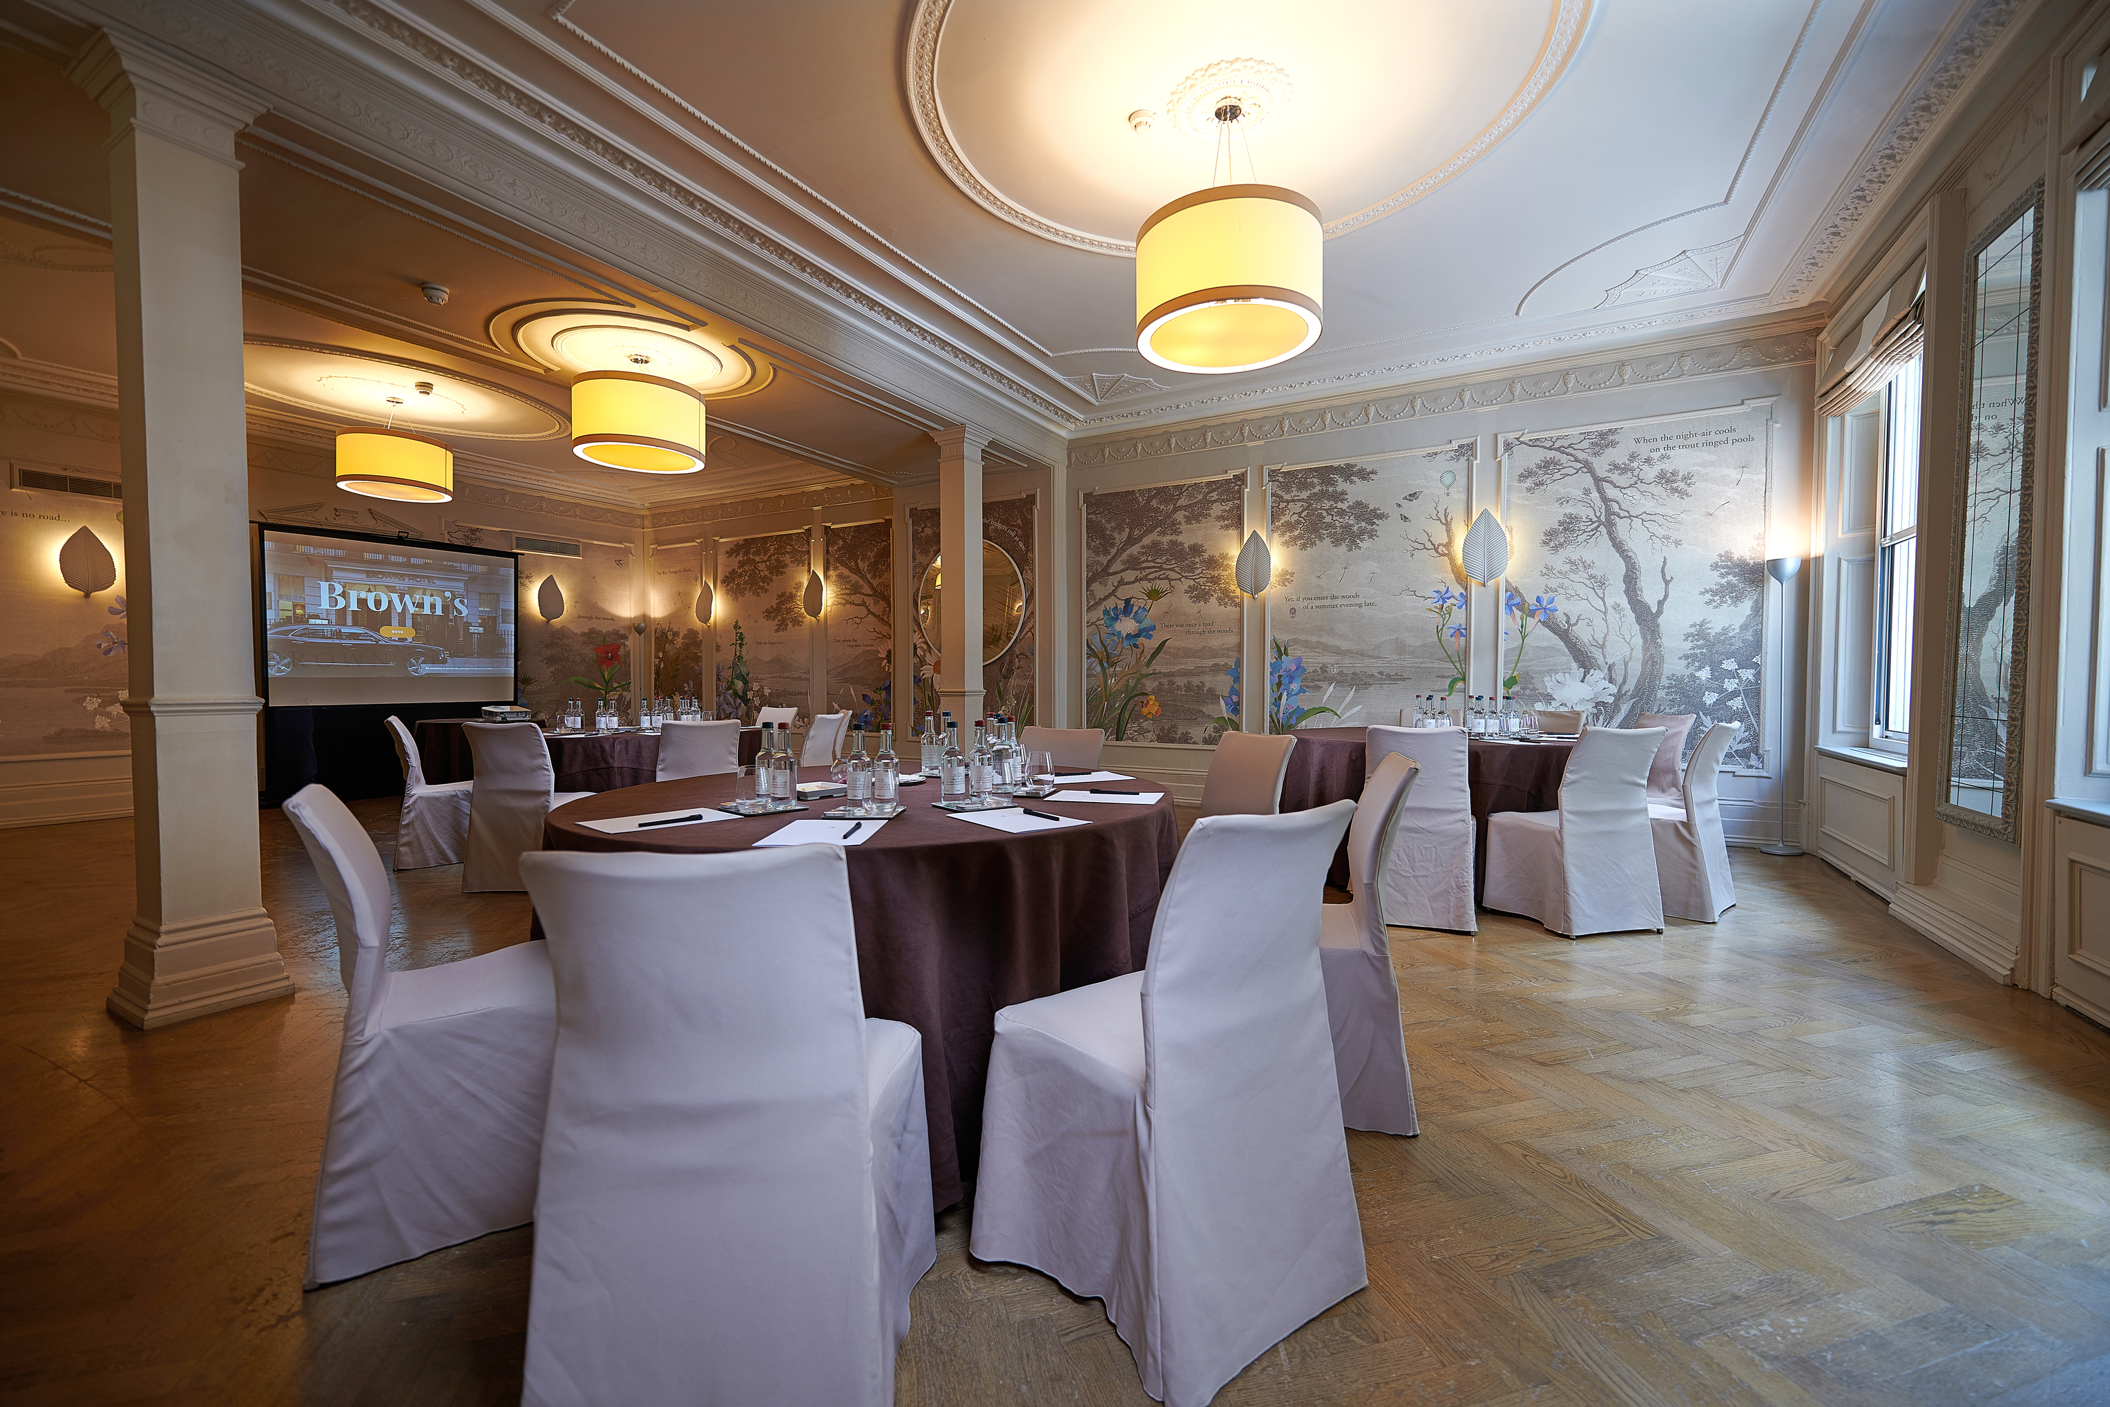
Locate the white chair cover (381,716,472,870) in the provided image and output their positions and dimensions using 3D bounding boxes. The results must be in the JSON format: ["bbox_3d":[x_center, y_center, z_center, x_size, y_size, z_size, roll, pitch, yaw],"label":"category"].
[{"bbox_3d":[-3.778,0.501,5.070,0.530,0.885,0.500,-1,2,-33],"label":"white chair cover"}]

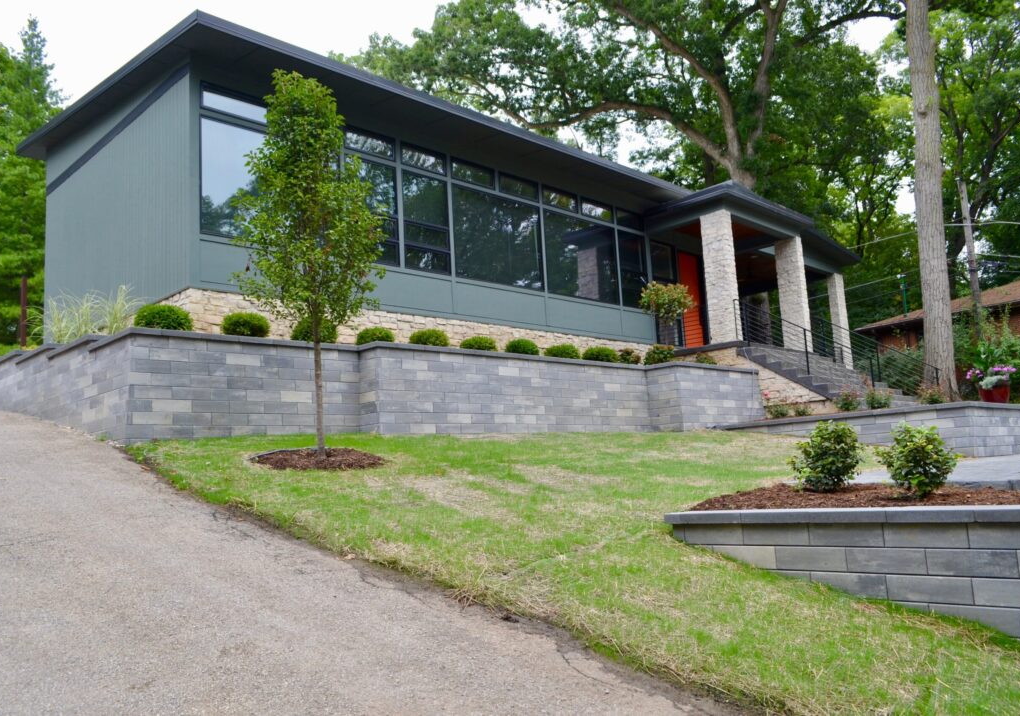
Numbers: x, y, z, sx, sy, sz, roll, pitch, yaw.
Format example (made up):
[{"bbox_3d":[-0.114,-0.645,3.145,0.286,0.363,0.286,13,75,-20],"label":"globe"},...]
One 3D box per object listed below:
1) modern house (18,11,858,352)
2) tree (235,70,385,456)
[{"bbox_3d":[0.804,-1.802,19.525,20.350,4.800,9.200,4,-11,-45],"label":"modern house"},{"bbox_3d":[-2.198,-1.140,9.098,1.688,4.449,1.688,-1,-8,-13],"label":"tree"}]

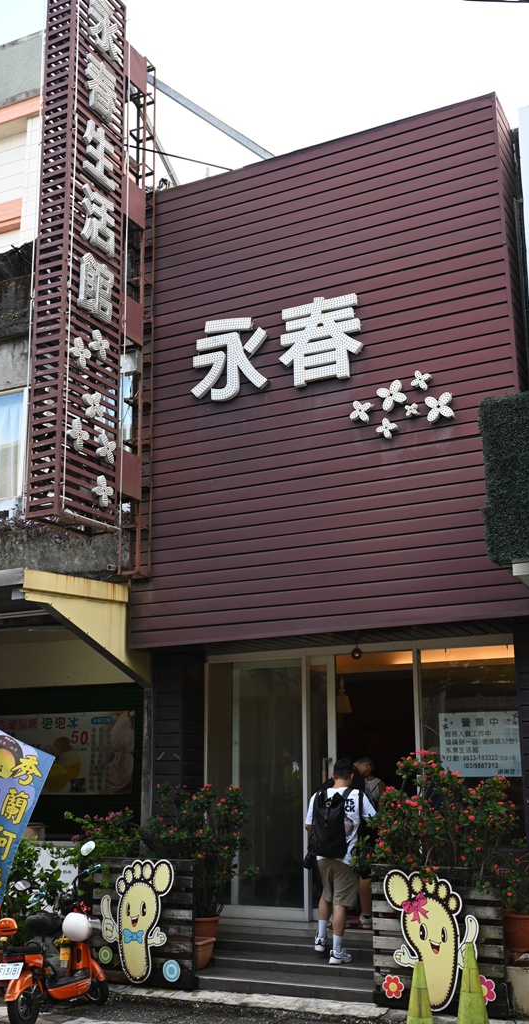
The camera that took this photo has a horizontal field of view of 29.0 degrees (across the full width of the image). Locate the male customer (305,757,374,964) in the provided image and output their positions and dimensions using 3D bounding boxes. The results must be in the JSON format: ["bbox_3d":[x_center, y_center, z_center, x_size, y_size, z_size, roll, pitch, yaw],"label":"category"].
[{"bbox_3d":[0.670,3.077,9.155,0.550,1.720,0.500,-8,-18,25],"label":"male customer"}]

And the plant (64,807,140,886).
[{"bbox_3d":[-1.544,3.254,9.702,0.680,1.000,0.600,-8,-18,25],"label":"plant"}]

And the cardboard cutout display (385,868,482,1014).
[{"bbox_3d":[1.269,3.267,7.828,0.800,1.020,0.070,-8,-18,25],"label":"cardboard cutout display"}]

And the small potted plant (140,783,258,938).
[{"bbox_3d":[-0.631,3.387,9.784,1.000,1.450,0.900,-8,-18,25],"label":"small potted plant"}]

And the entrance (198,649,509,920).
[{"bbox_3d":[0.943,2.822,10.790,3.621,2.815,0.220,-8,-18,25],"label":"entrance"}]

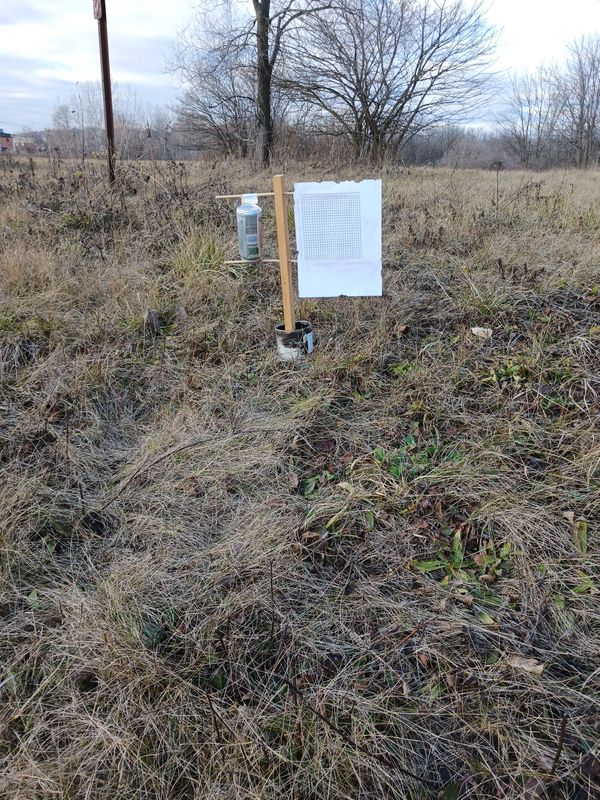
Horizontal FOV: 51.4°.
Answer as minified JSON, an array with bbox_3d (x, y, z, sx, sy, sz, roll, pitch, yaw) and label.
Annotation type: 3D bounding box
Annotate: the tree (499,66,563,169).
[{"bbox_3d":[14.776,-17.540,38.936,3.994,5.804,3.994,0,22,0],"label":"tree"}]

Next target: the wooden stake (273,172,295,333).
[{"bbox_3d":[-0.038,-0.353,1.617,0.021,0.440,0.021,3,21,17],"label":"wooden stake"}]

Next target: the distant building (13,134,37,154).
[{"bbox_3d":[-88.301,-82.349,201.655,8.500,6.200,8.000,-6,22,-16],"label":"distant building"}]

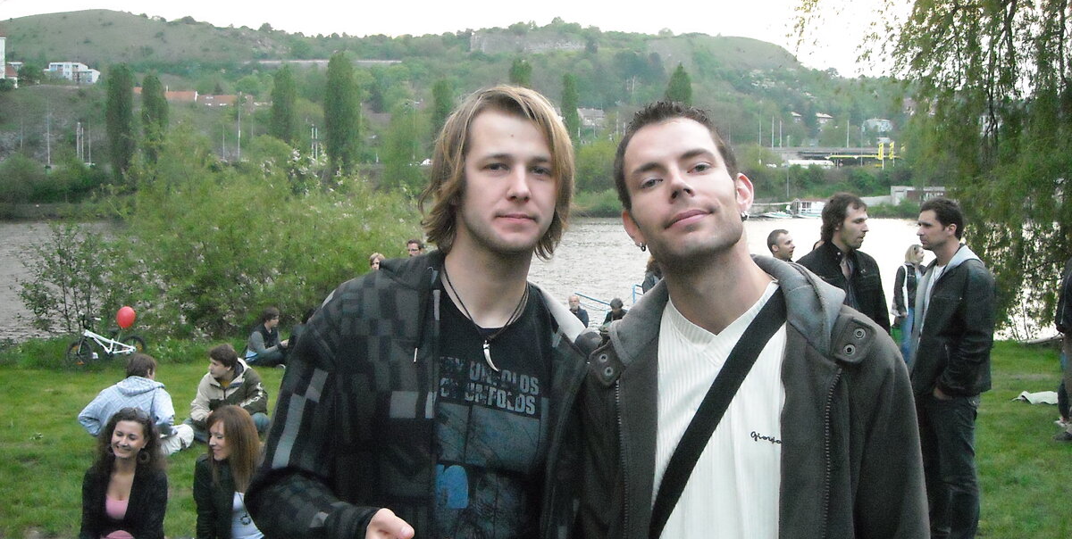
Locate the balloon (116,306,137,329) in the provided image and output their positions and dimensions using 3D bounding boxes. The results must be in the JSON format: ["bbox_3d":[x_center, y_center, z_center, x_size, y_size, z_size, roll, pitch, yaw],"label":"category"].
[{"bbox_3d":[-6.497,0.758,17.200,0.305,0.360,0.305,9,4,0],"label":"balloon"}]

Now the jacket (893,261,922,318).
[{"bbox_3d":[4.420,0.243,12.800,0.460,0.620,0.290,-4,6,-43],"label":"jacket"}]

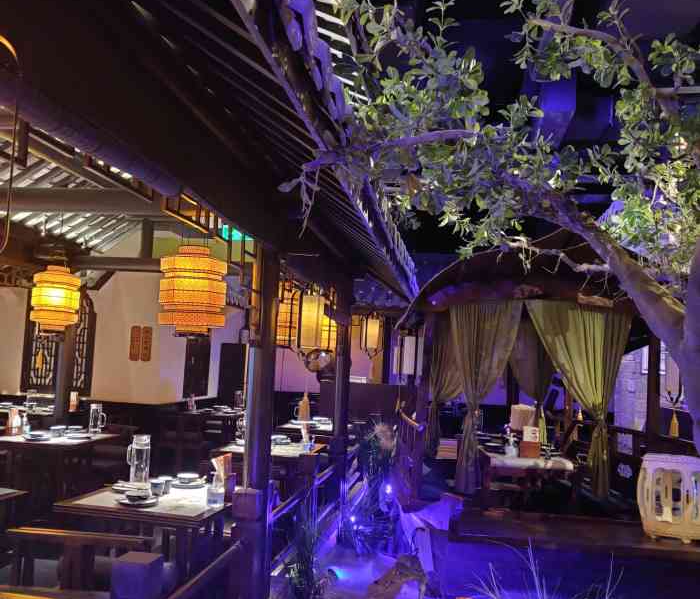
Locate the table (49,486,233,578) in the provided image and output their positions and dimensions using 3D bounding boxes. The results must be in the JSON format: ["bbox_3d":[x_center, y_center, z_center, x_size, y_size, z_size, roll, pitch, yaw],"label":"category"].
[{"bbox_3d":[-1.060,1.452,3.966,0.800,0.750,0.930,2,-5,9],"label":"table"}]

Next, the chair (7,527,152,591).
[{"bbox_3d":[-1.175,1.336,2.776,0.580,0.780,0.480,2,-5,9],"label":"chair"}]

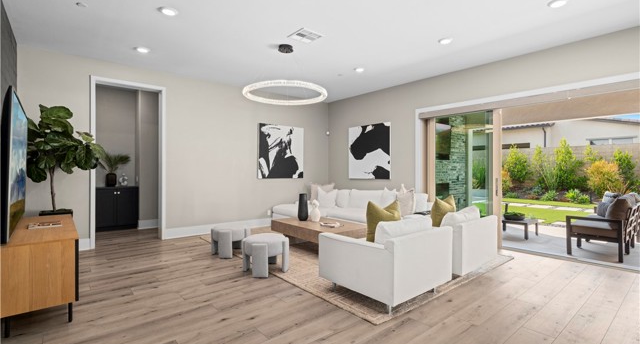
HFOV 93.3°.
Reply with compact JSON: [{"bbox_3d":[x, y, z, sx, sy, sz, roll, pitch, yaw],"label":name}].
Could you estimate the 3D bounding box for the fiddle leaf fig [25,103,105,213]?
[{"bbox_3d":[-3.458,0.163,4.070,0.934,2.125,0.973,0,1,-39],"label":"fiddle leaf fig"}]

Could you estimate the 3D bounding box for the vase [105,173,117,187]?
[{"bbox_3d":[-4.368,0.172,6.329,0.195,0.280,0.195,0,1,-39],"label":"vase"}]

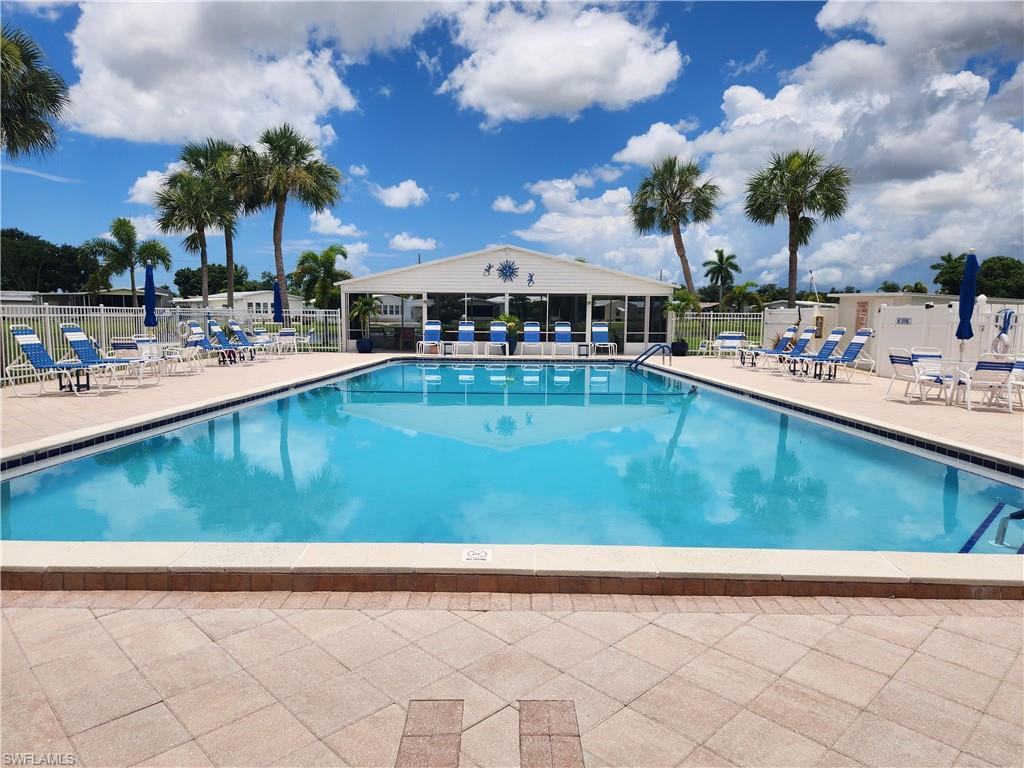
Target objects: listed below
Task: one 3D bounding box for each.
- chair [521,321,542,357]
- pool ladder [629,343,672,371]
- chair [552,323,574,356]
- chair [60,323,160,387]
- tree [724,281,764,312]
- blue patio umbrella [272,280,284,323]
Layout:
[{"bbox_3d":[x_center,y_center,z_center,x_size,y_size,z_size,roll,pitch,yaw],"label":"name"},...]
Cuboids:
[{"bbox_3d":[0.622,-1.397,21.168,0.660,1.060,1.500,1,6,0],"label":"chair"},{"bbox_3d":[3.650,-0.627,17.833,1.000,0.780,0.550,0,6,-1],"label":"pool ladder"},{"bbox_3d":[1.743,-1.555,23.165,0.710,1.110,1.640,1,6,1],"label":"chair"},{"bbox_3d":[-7.005,-0.506,11.918,1.500,1.060,0.660,1,6,0],"label":"chair"},{"bbox_3d":[15.836,-5.127,46.720,2.800,3.783,2.800,0,6,0],"label":"tree"},{"bbox_3d":[-7.367,-2.313,21.484,0.330,2.050,0.330,1,6,0],"label":"blue patio umbrella"}]

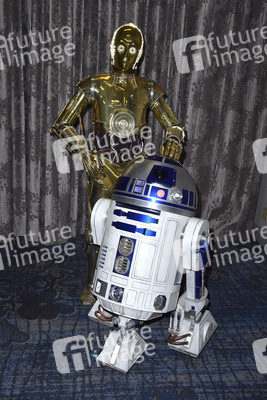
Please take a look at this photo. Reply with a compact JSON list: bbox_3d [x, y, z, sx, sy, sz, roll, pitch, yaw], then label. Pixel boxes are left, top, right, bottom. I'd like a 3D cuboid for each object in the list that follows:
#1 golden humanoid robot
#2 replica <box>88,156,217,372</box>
[{"bbox_3d":[-0.112,-0.135,2.420,0.774,1.731,0.500,3,16,0],"label":"golden humanoid robot"},{"bbox_3d":[0.077,0.292,2.221,0.719,1.045,0.678,12,18,27],"label":"replica"}]

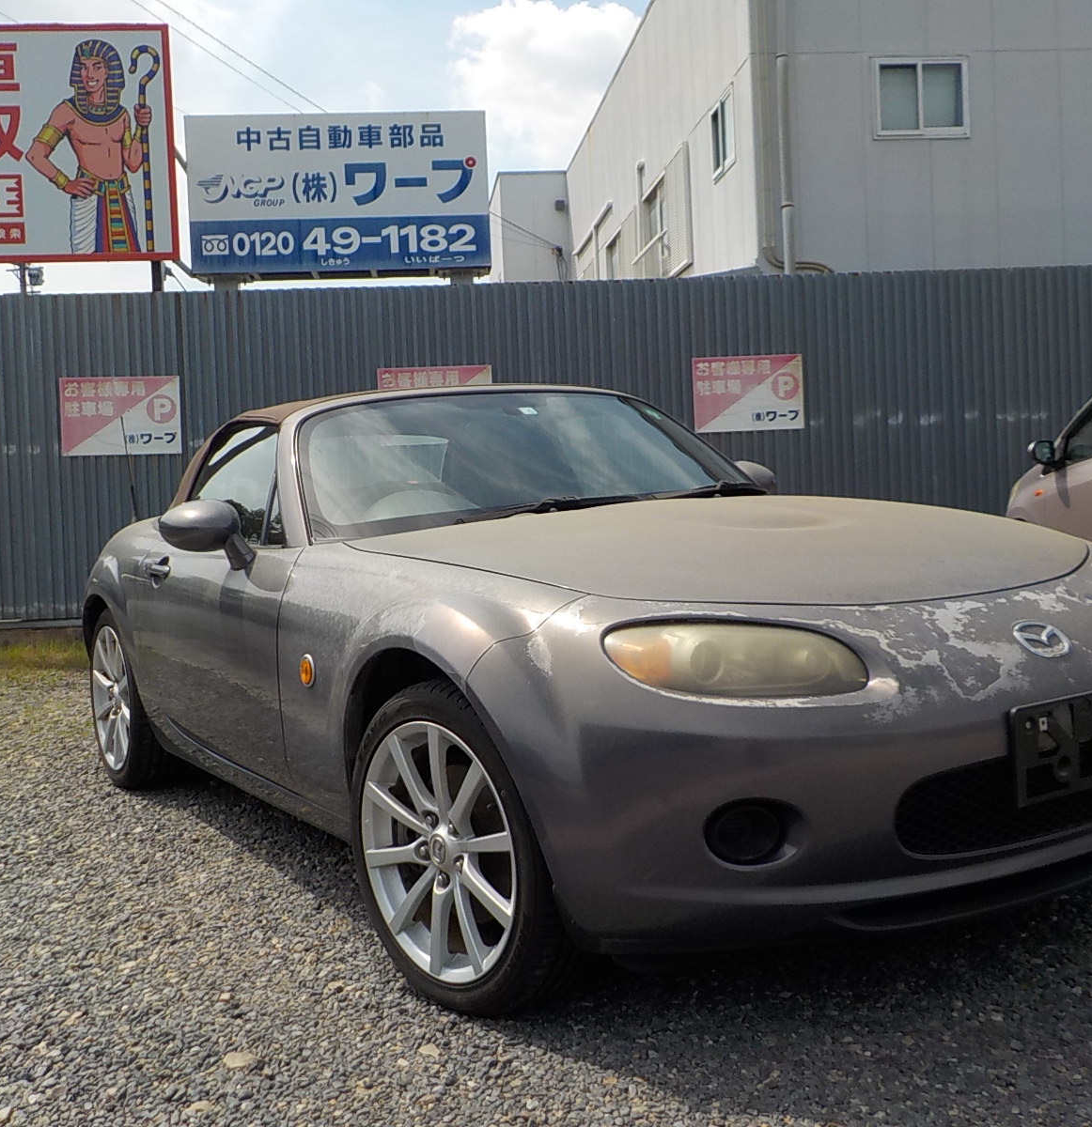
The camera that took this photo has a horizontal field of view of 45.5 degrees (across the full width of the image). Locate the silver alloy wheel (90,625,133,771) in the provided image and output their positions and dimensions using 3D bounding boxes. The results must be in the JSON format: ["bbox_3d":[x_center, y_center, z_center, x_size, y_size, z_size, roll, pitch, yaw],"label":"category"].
[{"bbox_3d":[-1.382,0.444,4.387,0.170,0.472,0.472,-4,4,-32],"label":"silver alloy wheel"}]

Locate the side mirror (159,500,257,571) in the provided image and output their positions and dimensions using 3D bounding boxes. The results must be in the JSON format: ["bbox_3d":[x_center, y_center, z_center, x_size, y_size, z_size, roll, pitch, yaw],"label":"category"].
[{"bbox_3d":[-0.828,-0.066,3.202,0.235,0.175,0.150,-6,5,-32],"label":"side mirror"}]

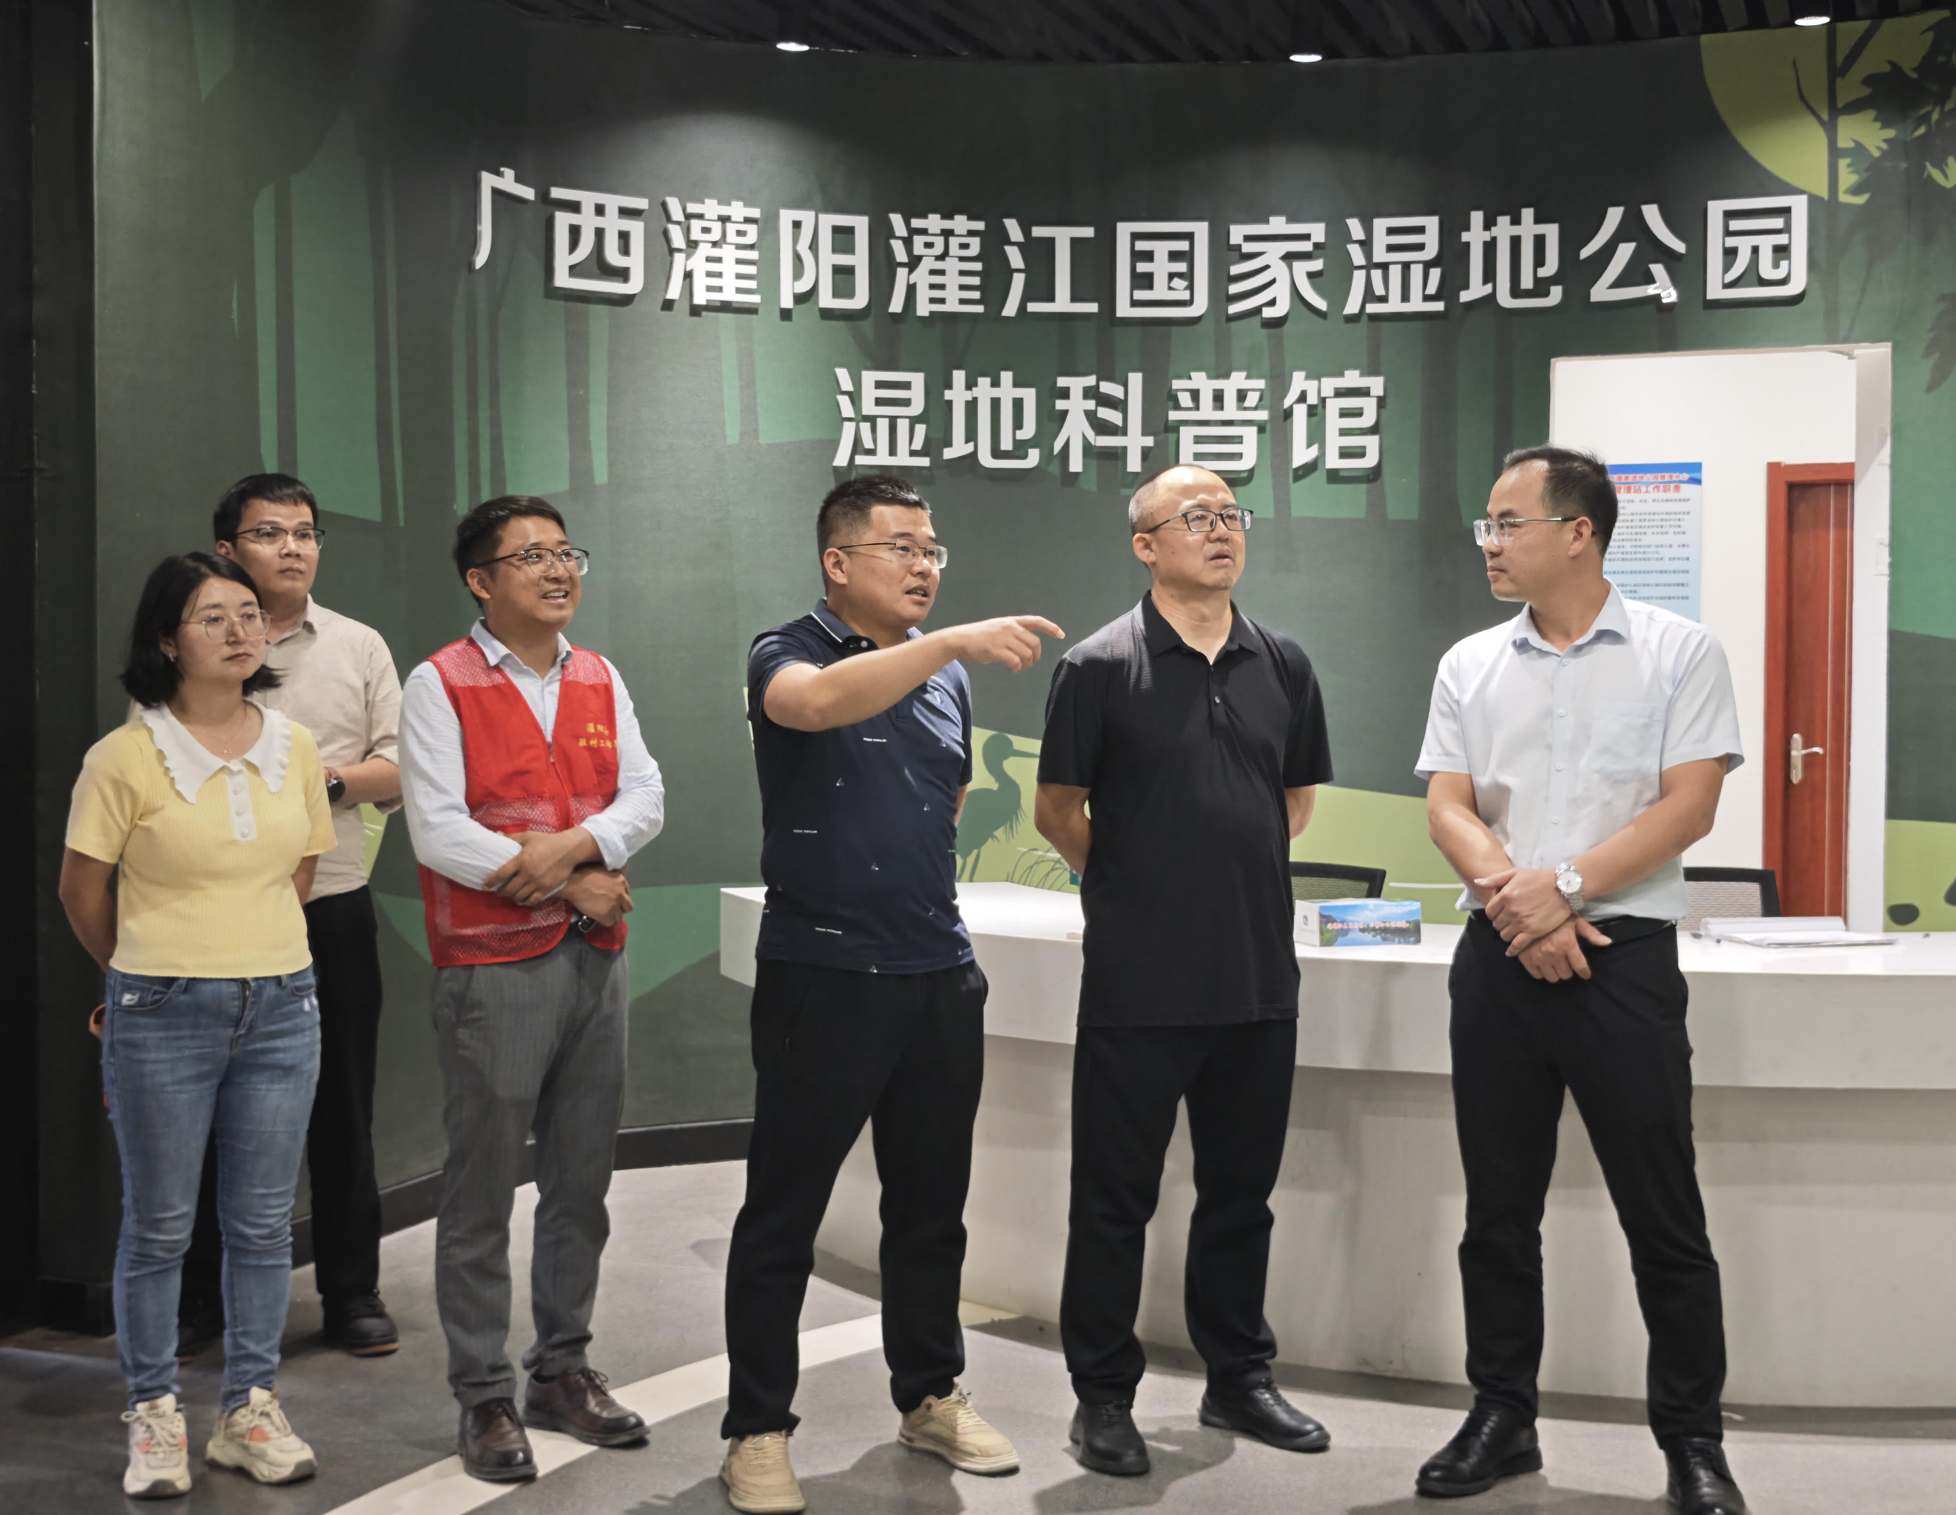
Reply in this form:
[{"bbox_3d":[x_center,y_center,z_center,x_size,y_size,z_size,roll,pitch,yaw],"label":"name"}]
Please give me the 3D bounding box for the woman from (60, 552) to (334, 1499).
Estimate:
[{"bbox_3d":[-1.321,0.434,4.439,0.460,1.555,0.340,-1,2,-40],"label":"woman"}]

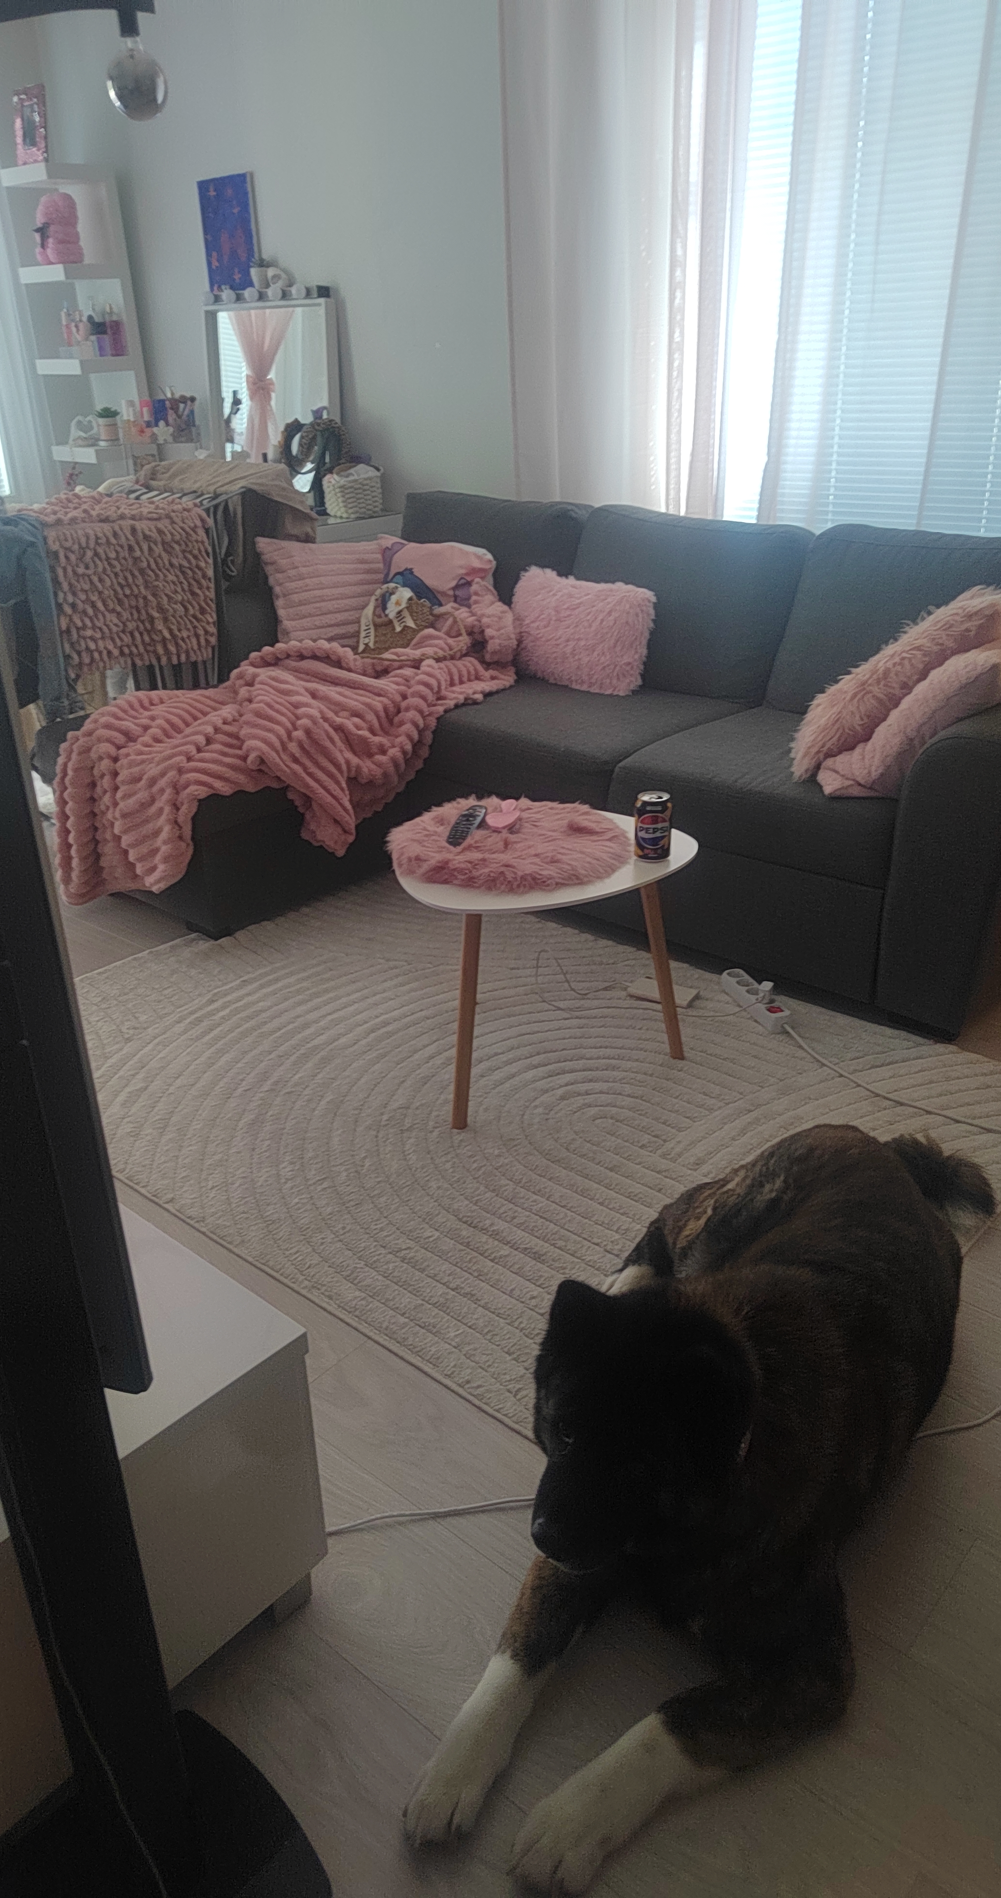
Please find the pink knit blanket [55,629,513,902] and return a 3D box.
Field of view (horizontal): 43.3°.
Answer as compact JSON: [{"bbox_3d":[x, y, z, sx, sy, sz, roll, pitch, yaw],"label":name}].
[{"bbox_3d":[-0.540,-0.518,3.376,0.950,0.540,1.150,19,31,37],"label":"pink knit blanket"}]

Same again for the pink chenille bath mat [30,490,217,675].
[{"bbox_3d":[-1.197,-1.123,3.838,0.360,0.470,0.550,19,31,37],"label":"pink chenille bath mat"}]

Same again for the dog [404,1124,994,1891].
[{"bbox_3d":[0.252,0.409,1.414,0.490,0.470,1.070,12,28,27],"label":"dog"}]

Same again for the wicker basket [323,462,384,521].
[{"bbox_3d":[-0.508,-1.545,4.264,0.140,0.160,0.200,19,31,37],"label":"wicker basket"}]

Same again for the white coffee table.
[{"bbox_3d":[0.061,0.018,2.340,0.518,0.406,0.558,19,31,37],"label":"white coffee table"}]

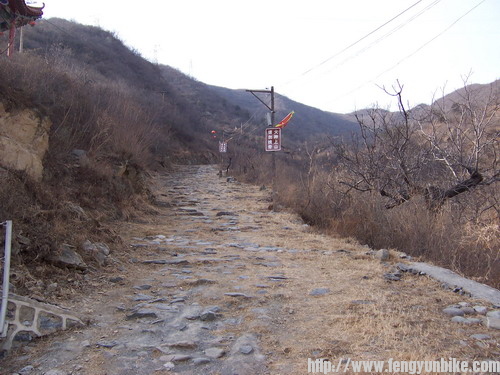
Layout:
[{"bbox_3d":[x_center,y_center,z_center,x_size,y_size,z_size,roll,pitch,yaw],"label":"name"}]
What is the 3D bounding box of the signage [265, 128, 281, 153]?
[{"bbox_3d":[0.800,-1.590,16.000,0.500,0.780,0.040,0,-5,0],"label":"signage"}]

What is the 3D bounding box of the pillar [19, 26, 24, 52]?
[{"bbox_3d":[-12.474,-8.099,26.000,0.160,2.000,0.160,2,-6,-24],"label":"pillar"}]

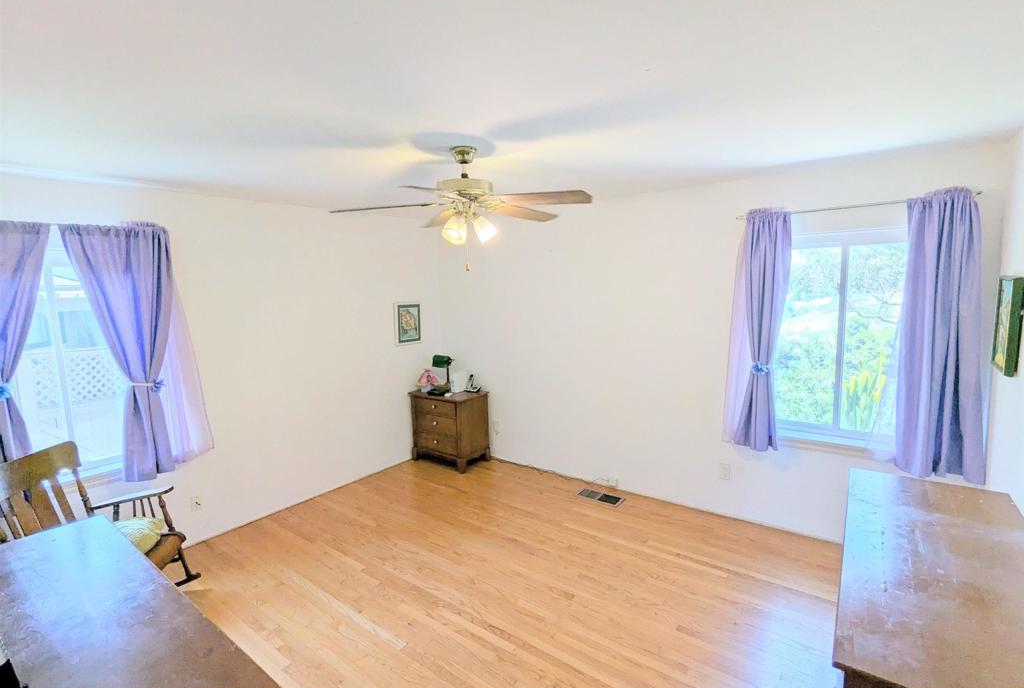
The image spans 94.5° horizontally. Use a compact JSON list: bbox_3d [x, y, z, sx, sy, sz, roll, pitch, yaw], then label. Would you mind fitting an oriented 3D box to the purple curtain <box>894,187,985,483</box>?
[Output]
[{"bbox_3d":[2.400,-0.040,2.628,0.383,1.587,0.130,3,8,37],"label":"purple curtain"}]

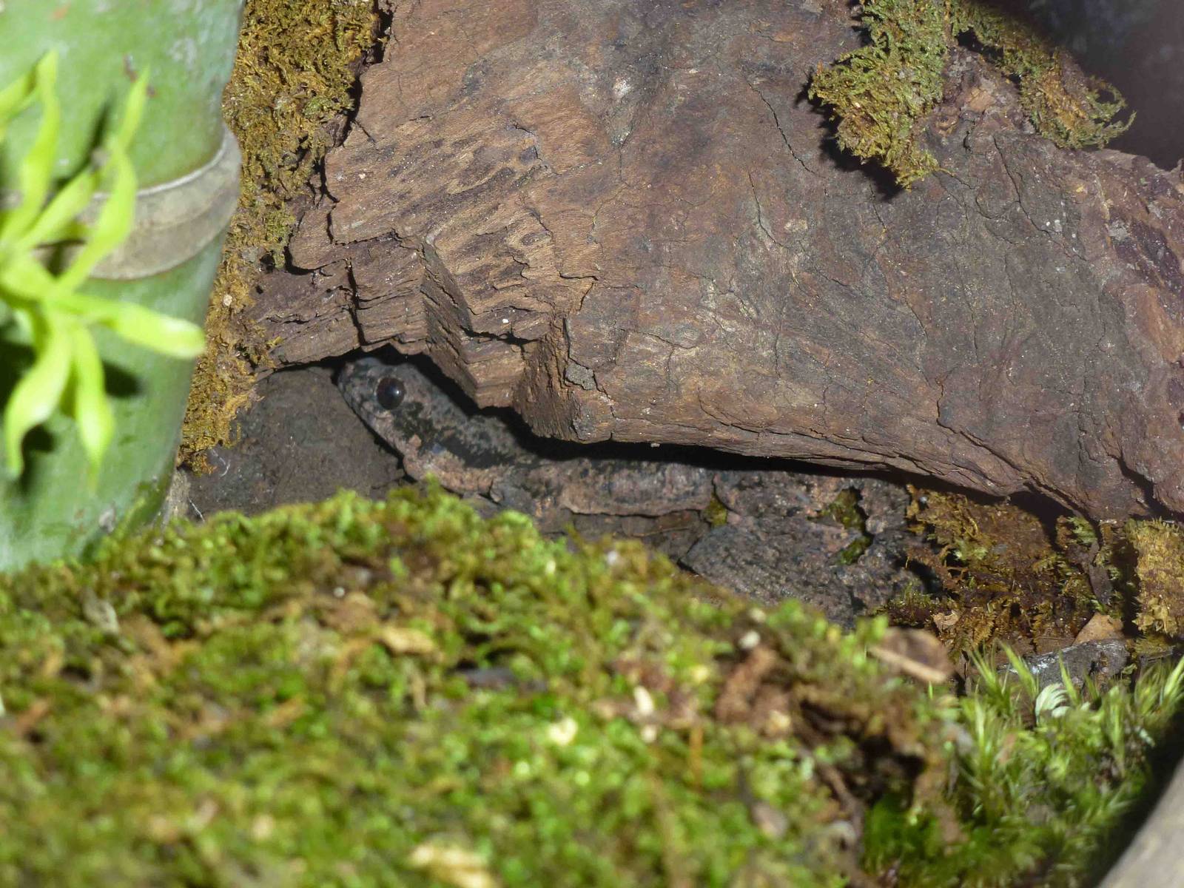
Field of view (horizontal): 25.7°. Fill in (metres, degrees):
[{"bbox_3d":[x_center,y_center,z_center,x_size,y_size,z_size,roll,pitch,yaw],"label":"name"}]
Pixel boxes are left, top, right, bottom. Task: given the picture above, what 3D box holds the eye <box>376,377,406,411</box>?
[{"bbox_3d":[-0.026,-0.006,0.335,0.004,0.004,0.003,13,-5,16],"label":"eye"}]

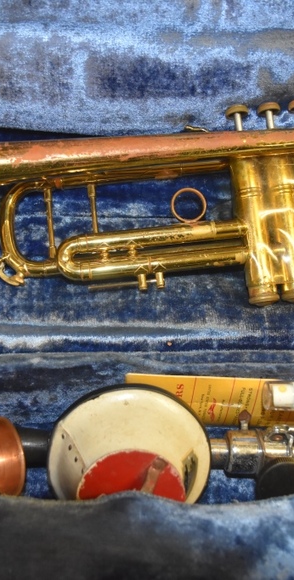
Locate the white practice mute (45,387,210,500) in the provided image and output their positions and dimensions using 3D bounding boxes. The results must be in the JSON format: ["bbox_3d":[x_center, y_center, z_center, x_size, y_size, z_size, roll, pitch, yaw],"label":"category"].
[{"bbox_3d":[-0.011,0.109,0.393,0.106,0.078,0.106,0,87,0],"label":"white practice mute"}]

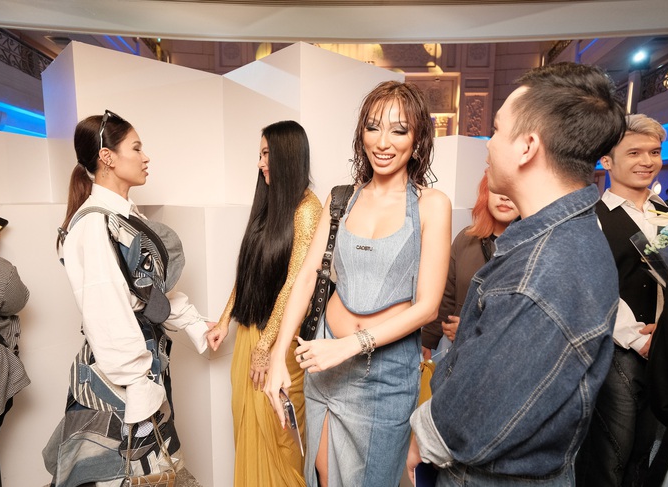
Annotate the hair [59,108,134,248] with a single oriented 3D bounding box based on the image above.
[{"bbox_3d":[-0.766,-0.202,1.250,0.215,0.425,0.165,-3,6,-25],"label":"hair"}]

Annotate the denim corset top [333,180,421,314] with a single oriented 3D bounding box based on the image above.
[{"bbox_3d":[0.121,0.011,1.080,0.250,0.360,0.190,2,6,21],"label":"denim corset top"}]

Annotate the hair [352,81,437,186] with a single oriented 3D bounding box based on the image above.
[{"bbox_3d":[0.165,-0.298,1.070,0.225,0.285,0.200,2,6,18],"label":"hair"}]

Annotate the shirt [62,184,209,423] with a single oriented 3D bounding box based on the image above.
[{"bbox_3d":[-0.597,0.172,1.200,0.410,0.660,0.420,-3,6,-25],"label":"shirt"}]

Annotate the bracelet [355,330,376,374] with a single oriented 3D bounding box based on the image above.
[{"bbox_3d":[0.078,0.266,0.950,0.055,0.110,0.055,3,6,30],"label":"bracelet"}]

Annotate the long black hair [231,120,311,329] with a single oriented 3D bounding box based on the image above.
[{"bbox_3d":[-0.216,-0.058,1.340,0.260,0.730,0.220,-3,6,-25],"label":"long black hair"}]

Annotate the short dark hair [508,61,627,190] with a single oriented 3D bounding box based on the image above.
[{"bbox_3d":[0.425,-0.212,0.715,0.165,0.210,0.195,-4,7,-36],"label":"short dark hair"}]

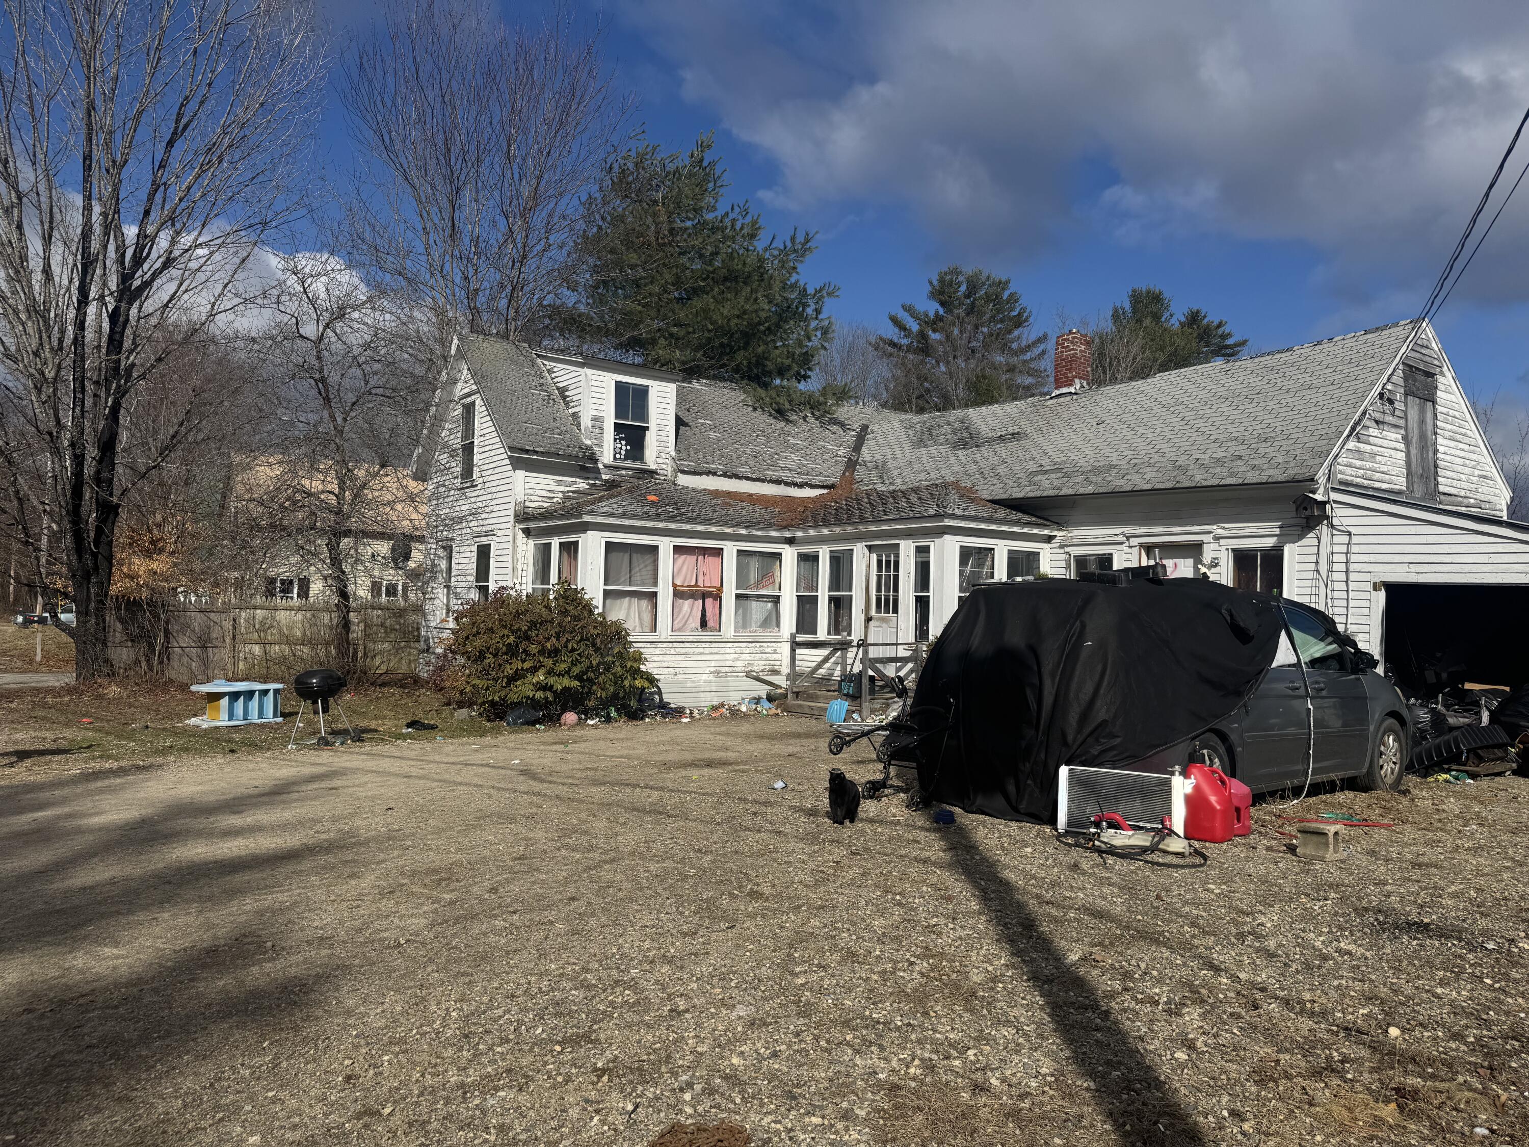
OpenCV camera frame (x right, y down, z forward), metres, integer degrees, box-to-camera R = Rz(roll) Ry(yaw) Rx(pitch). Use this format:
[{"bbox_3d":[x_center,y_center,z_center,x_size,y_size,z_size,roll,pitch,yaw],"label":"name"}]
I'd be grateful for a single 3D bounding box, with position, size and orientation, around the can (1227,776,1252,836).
[{"bbox_3d":[3.190,1.588,7.250,0.260,0.400,0.250,1,-2,20],"label":"can"}]

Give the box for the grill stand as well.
[{"bbox_3d":[-4.584,1.497,11.036,0.720,0.560,0.600,1,-2,0],"label":"grill stand"}]

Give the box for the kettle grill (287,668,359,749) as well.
[{"bbox_3d":[-4.705,1.432,11.300,0.700,0.850,0.660,2,-2,-20],"label":"kettle grill"}]

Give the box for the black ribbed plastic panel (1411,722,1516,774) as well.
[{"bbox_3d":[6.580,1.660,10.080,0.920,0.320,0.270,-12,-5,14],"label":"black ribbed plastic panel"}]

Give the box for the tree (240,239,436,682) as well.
[{"bbox_3d":[-8.998,-2.335,22.400,4.000,8.900,3.900,1,-2,0],"label":"tree"}]

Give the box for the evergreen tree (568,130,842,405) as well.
[{"bbox_3d":[-1.581,-4.217,26.167,7.300,13.200,7.300,1,-2,0],"label":"evergreen tree"}]

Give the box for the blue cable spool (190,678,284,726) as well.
[{"bbox_3d":[-6.616,1.618,13.300,1.050,0.530,0.820,3,-3,-38],"label":"blue cable spool"}]

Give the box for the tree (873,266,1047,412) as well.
[{"bbox_3d":[7.711,-4.534,42.197,7.200,15.400,7.200,1,-2,0],"label":"tree"}]

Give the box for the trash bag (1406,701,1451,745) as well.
[{"bbox_3d":[6.810,1.590,10.900,0.500,0.500,0.500,1,-2,0],"label":"trash bag"}]

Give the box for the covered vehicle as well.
[{"bbox_3d":[3.576,1.016,8.952,5.120,1.760,1.980,3,-3,-38],"label":"covered vehicle"}]

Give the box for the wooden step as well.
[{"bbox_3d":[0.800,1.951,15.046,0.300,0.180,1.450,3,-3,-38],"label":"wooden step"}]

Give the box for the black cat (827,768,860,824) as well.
[{"bbox_3d":[0.551,1.540,7.350,0.190,0.370,0.340,1,-2,18],"label":"black cat"}]

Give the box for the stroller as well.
[{"bbox_3d":[0.973,1.289,8.225,0.760,1.020,0.580,3,-3,-37],"label":"stroller"}]

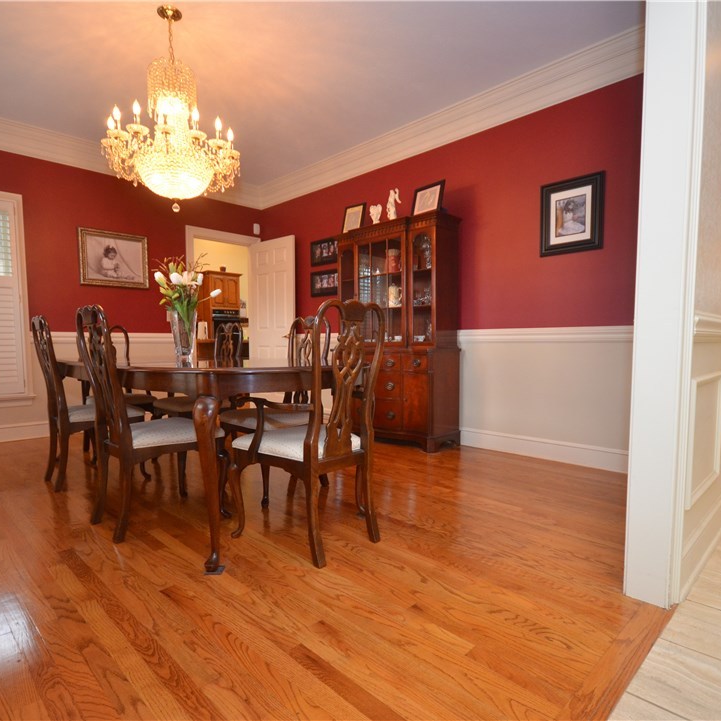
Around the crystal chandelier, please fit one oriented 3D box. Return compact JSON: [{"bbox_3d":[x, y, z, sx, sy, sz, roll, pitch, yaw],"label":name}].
[{"bbox_3d":[-1.102,-1.441,2.654,0.764,1.136,0.764,-3,3,-44],"label":"crystal chandelier"}]

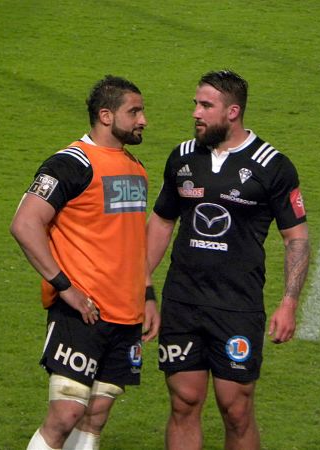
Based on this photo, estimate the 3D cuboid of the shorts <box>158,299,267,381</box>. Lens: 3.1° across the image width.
[{"bbox_3d":[0.203,0.435,22.600,0.415,0.360,0.310,5,8,20],"label":"shorts"}]

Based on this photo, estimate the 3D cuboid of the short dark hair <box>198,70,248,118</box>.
[{"bbox_3d":[0.246,-0.501,22.600,0.200,0.190,0.170,-4,9,-40],"label":"short dark hair"}]

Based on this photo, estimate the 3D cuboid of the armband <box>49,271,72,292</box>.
[{"bbox_3d":[-0.380,0.216,22.300,0.065,0.062,0.060,47,0,-3],"label":"armband"}]

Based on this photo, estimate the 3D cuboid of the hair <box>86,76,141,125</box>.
[{"bbox_3d":[-0.175,-0.477,22.450,0.205,0.195,0.175,6,8,27],"label":"hair"}]

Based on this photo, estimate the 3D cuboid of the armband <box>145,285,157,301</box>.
[{"bbox_3d":[-0.039,0.261,22.600,0.060,0.062,0.060,-3,6,0],"label":"armband"}]

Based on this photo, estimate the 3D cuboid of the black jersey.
[{"bbox_3d":[0.273,-0.013,22.600,0.590,0.690,0.330,5,8,20],"label":"black jersey"}]

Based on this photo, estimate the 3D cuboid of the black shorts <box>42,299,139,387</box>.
[{"bbox_3d":[-0.263,0.440,22.450,0.340,0.360,0.430,8,9,39],"label":"black shorts"}]

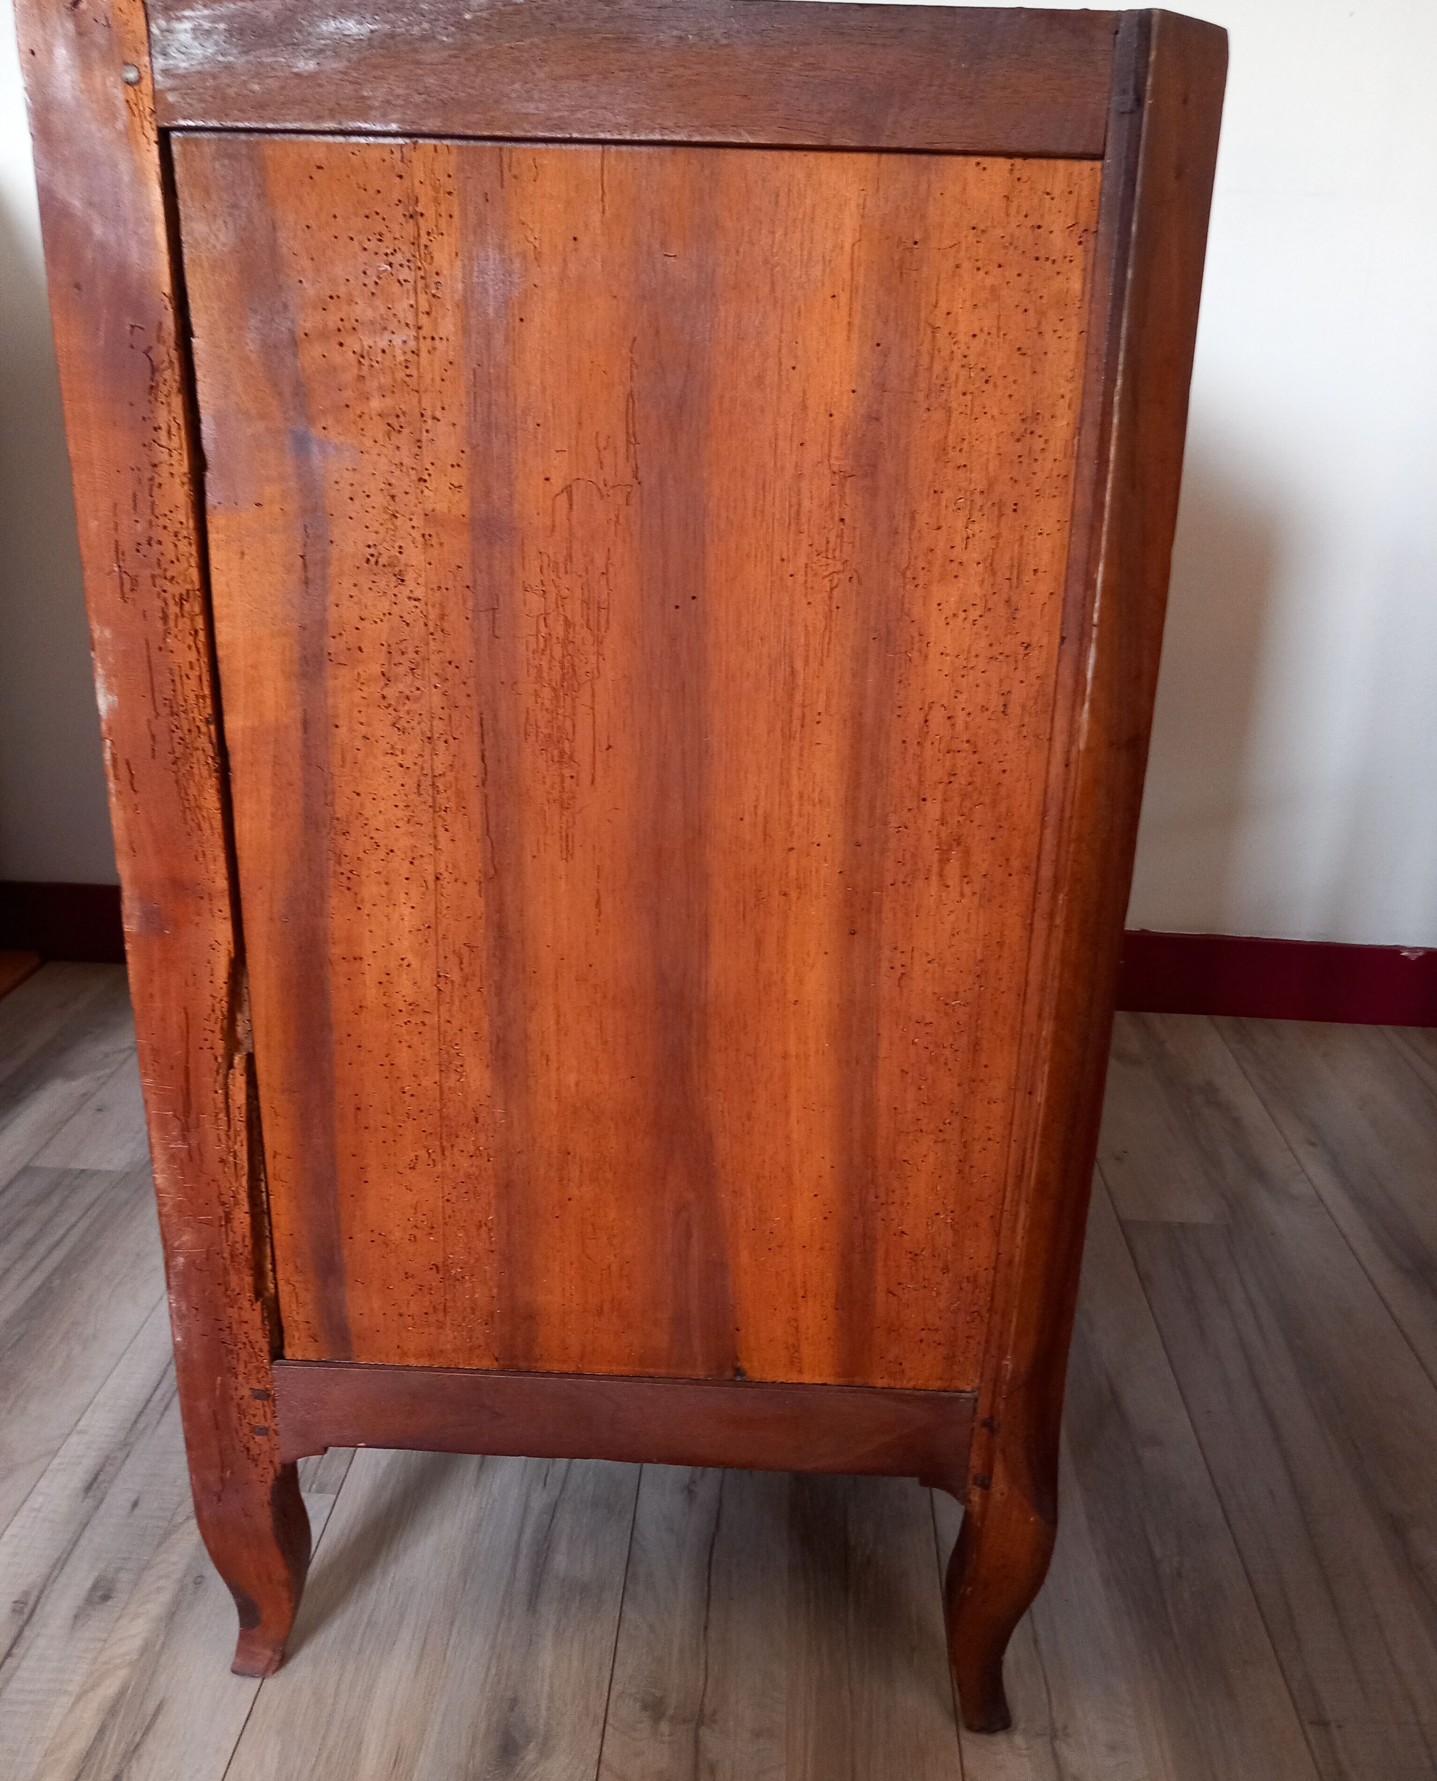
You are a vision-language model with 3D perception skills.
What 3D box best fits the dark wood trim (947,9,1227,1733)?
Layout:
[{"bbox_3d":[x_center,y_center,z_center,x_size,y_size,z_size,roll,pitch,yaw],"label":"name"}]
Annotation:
[{"bbox_3d":[0.160,0.064,0.707,0.052,0.831,0.055,2,20,1],"label":"dark wood trim"}]

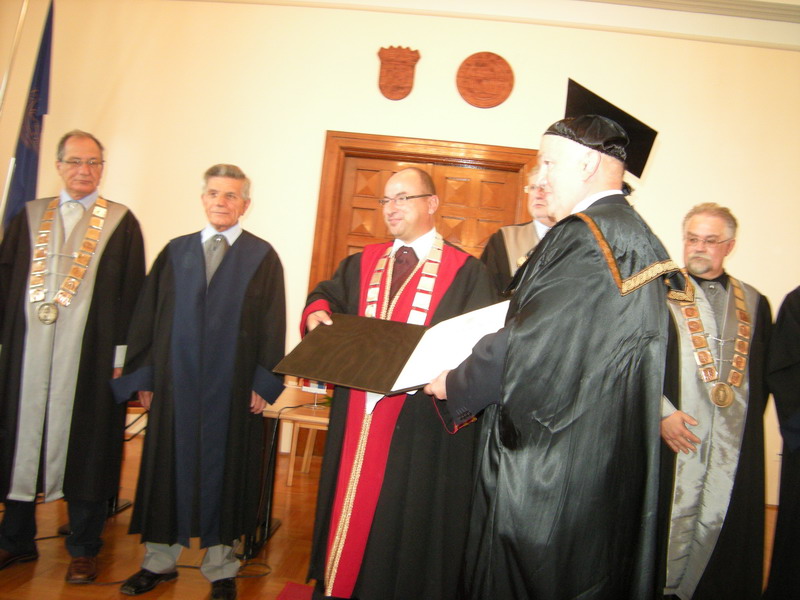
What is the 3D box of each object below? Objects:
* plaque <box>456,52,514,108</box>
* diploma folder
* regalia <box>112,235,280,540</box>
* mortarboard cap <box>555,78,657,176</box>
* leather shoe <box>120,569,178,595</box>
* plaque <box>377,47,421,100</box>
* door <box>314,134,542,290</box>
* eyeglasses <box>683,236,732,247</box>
[{"bbox_3d":[0.691,-1.776,5.214,0.465,0.465,0.030,6,-3,3],"label":"plaque"},{"bbox_3d":[0.011,0.112,1.564,0.498,0.076,0.372,-4,20,17],"label":"diploma folder"},{"bbox_3d":[-0.790,0.354,2.590,0.670,1.230,0.400,7,-3,-13],"label":"regalia"},{"bbox_3d":[0.477,-0.377,1.609,0.250,0.125,0.245,40,-4,18],"label":"mortarboard cap"},{"bbox_3d":[-0.969,1.066,2.502,0.102,0.100,0.275,4,-3,33],"label":"leather shoe"},{"bbox_3d":[-0.019,-1.843,5.250,0.342,0.445,0.030,6,-3,3],"label":"plaque"},{"bbox_3d":[0.134,0.027,5.202,1.730,2.643,0.140,6,-3,3],"label":"door"},{"bbox_3d":[1.137,-0.215,2.380,0.135,0.042,0.138,-4,4,-36],"label":"eyeglasses"}]

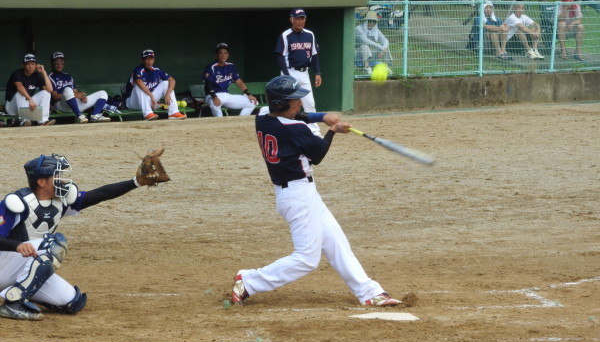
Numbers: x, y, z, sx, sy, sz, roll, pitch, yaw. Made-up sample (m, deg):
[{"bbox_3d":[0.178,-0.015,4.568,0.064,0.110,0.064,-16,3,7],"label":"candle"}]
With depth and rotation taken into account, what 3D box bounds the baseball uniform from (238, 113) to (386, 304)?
[{"bbox_3d":[0.090,0.244,19.700,0.950,1.300,0.580,-2,4,-25],"label":"baseball uniform"}]

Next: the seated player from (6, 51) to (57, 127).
[{"bbox_3d":[-3.723,-1.126,40.700,0.600,1.030,0.750,-1,4,-18],"label":"seated player"}]

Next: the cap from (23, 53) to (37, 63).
[{"bbox_3d":[-3.711,-1.550,40.500,0.180,0.140,0.250,-1,4,-15],"label":"cap"}]

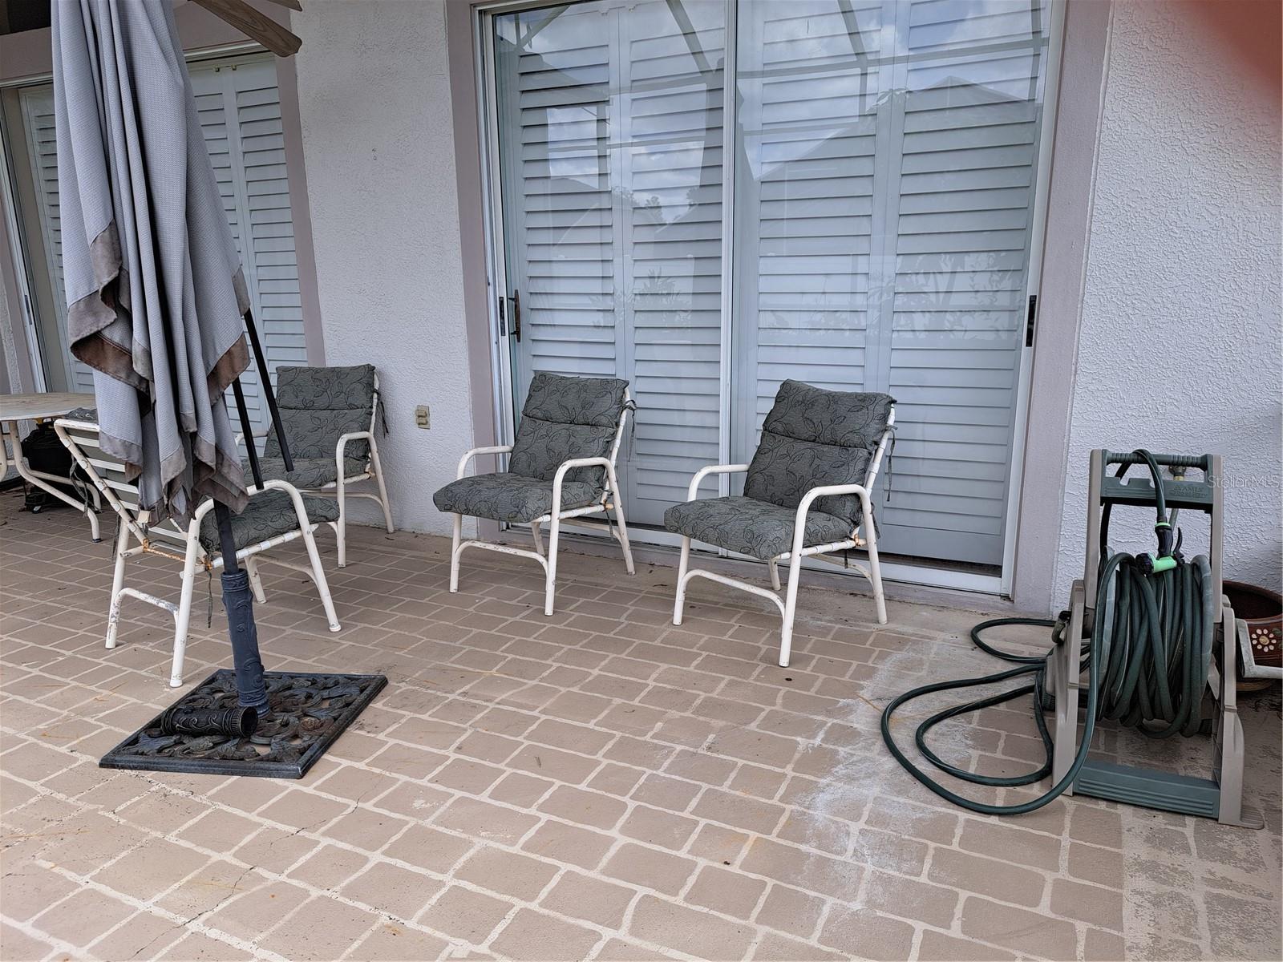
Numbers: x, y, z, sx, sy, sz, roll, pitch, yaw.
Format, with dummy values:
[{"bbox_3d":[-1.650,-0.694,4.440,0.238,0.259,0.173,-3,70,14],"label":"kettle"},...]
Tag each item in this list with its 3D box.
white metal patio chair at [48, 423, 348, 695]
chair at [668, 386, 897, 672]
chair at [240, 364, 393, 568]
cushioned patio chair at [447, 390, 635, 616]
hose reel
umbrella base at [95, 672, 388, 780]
[{"bbox_3d":[-1.563,0.168,3.259,0.556,0.868,0.716,9,16,37],"label":"white metal patio chair"},{"bbox_3d":[0.525,0.126,3.338,0.716,0.877,0.556,-11,17,-40],"label":"chair"},{"bbox_3d":[-1.634,-0.088,4.378,0.556,0.877,0.716,1,13,7],"label":"chair"},{"bbox_3d":[-0.435,0.025,3.828,0.556,0.877,0.716,8,15,32],"label":"cushioned patio chair"},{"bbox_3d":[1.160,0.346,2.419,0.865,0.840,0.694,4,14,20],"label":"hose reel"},{"bbox_3d":[-1.171,0.714,2.698,0.588,0.042,0.576,1,13,7],"label":"umbrella base"}]

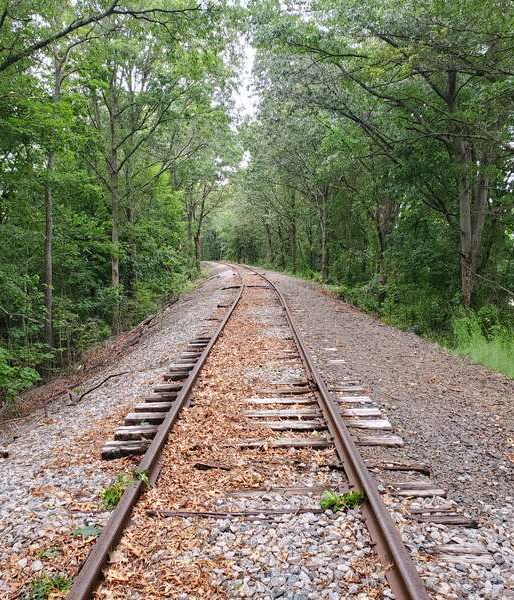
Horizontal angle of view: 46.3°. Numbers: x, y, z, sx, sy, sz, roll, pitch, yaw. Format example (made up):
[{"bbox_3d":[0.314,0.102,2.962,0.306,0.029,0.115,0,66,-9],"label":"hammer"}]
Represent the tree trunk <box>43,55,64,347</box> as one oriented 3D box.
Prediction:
[{"bbox_3d":[-5.061,-2.316,15.000,0.270,7.430,0.270,3,4,0],"label":"tree trunk"}]

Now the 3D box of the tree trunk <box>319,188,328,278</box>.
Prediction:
[{"bbox_3d":[4.064,-3.931,36.500,0.420,5.740,0.420,0,4,0],"label":"tree trunk"}]

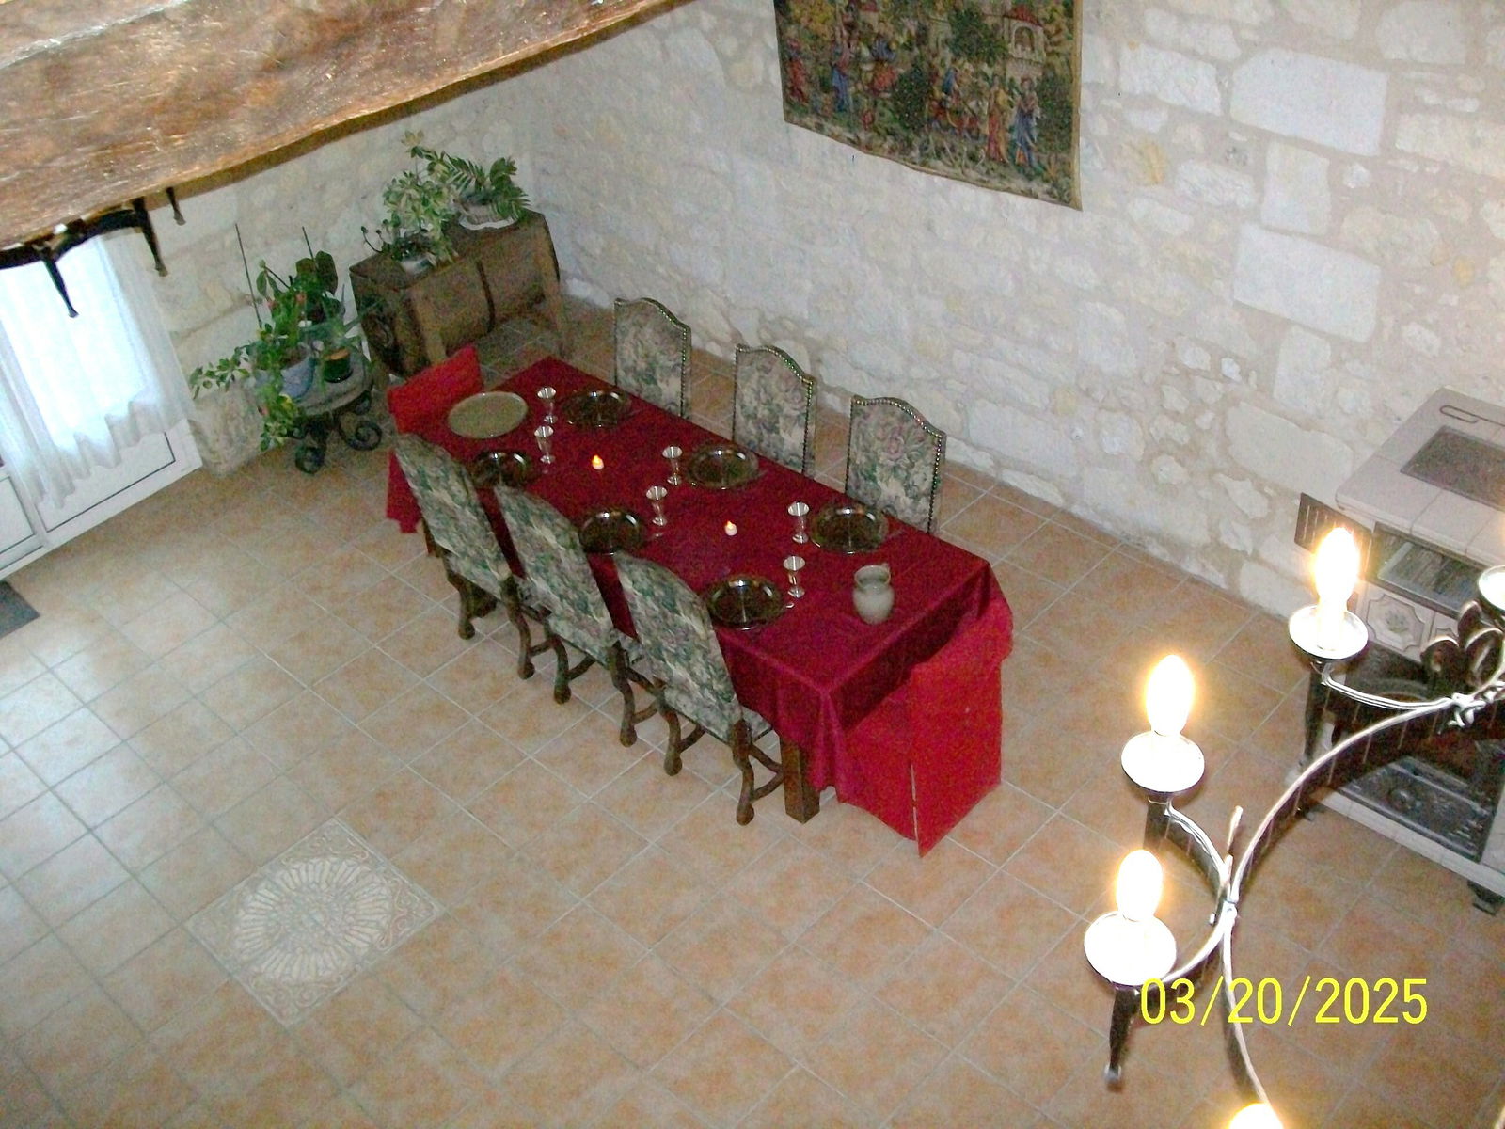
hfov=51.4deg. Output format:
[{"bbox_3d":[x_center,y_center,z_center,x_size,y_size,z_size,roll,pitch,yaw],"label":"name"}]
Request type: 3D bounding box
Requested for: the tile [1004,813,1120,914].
[{"bbox_3d":[1.065,1.011,5.275,0.330,0.010,0.330,28,49,35],"label":"tile"}]

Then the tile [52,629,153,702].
[{"bbox_3d":[-2.694,0.424,6.491,0.325,0.010,0.325,28,49,35],"label":"tile"}]

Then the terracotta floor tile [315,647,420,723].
[{"bbox_3d":[-1.551,0.486,6.279,0.325,0.010,0.325,28,49,35],"label":"terracotta floor tile"}]

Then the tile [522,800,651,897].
[{"bbox_3d":[-0.583,0.996,5.497,0.330,0.010,0.330,28,49,35],"label":"tile"}]

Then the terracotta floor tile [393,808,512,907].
[{"bbox_3d":[-1.052,1.033,5.523,0.325,0.010,0.325,28,49,35],"label":"terracotta floor tile"}]

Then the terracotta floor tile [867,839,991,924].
[{"bbox_3d":[0.601,1.060,5.323,0.332,0.012,0.332,28,49,35],"label":"terracotta floor tile"}]

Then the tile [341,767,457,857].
[{"bbox_3d":[-1.302,0.911,5.748,0.332,0.012,0.332,28,49,35],"label":"tile"}]

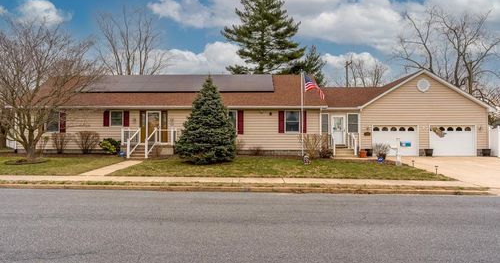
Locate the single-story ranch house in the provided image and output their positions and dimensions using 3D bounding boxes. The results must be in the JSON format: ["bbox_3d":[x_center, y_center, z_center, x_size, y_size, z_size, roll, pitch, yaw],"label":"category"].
[{"bbox_3d":[0.100,-1.420,25.400,31.600,6.200,10.600,0,0,0],"label":"single-story ranch house"}]

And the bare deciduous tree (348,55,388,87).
[{"bbox_3d":[17.800,-4.900,48.000,6.300,13.100,6.300,0,0,0],"label":"bare deciduous tree"}]

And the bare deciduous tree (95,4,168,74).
[{"bbox_3d":[-13.900,-6.700,38.000,9.000,16.700,9.000,0,0,0],"label":"bare deciduous tree"}]

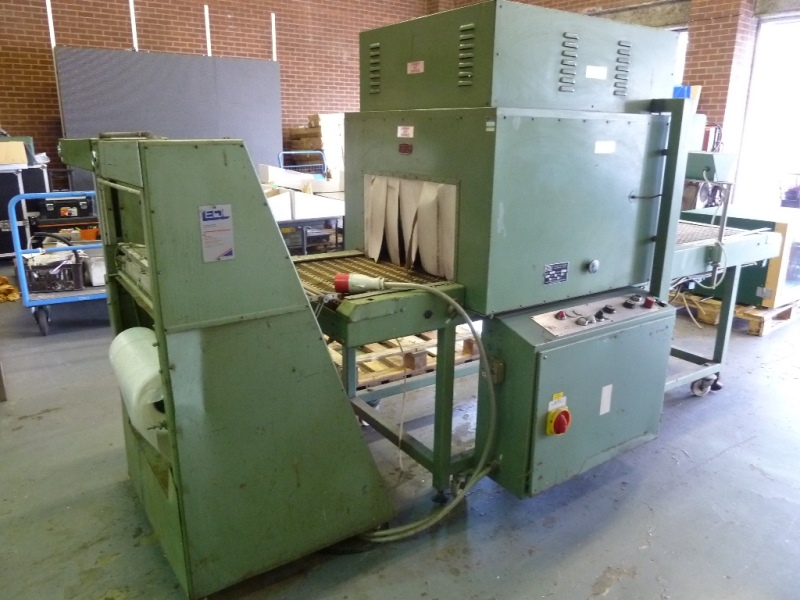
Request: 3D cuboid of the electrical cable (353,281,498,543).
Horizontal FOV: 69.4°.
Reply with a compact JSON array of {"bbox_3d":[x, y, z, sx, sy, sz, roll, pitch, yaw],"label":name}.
[{"bbox_3d":[0.093,0.403,2.158,0.620,0.940,0.240,-10,19,-32],"label":"electrical cable"}]

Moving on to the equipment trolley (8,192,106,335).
[{"bbox_3d":[-2.574,-0.379,4.575,0.720,1.040,1.020,-8,18,-29],"label":"equipment trolley"}]

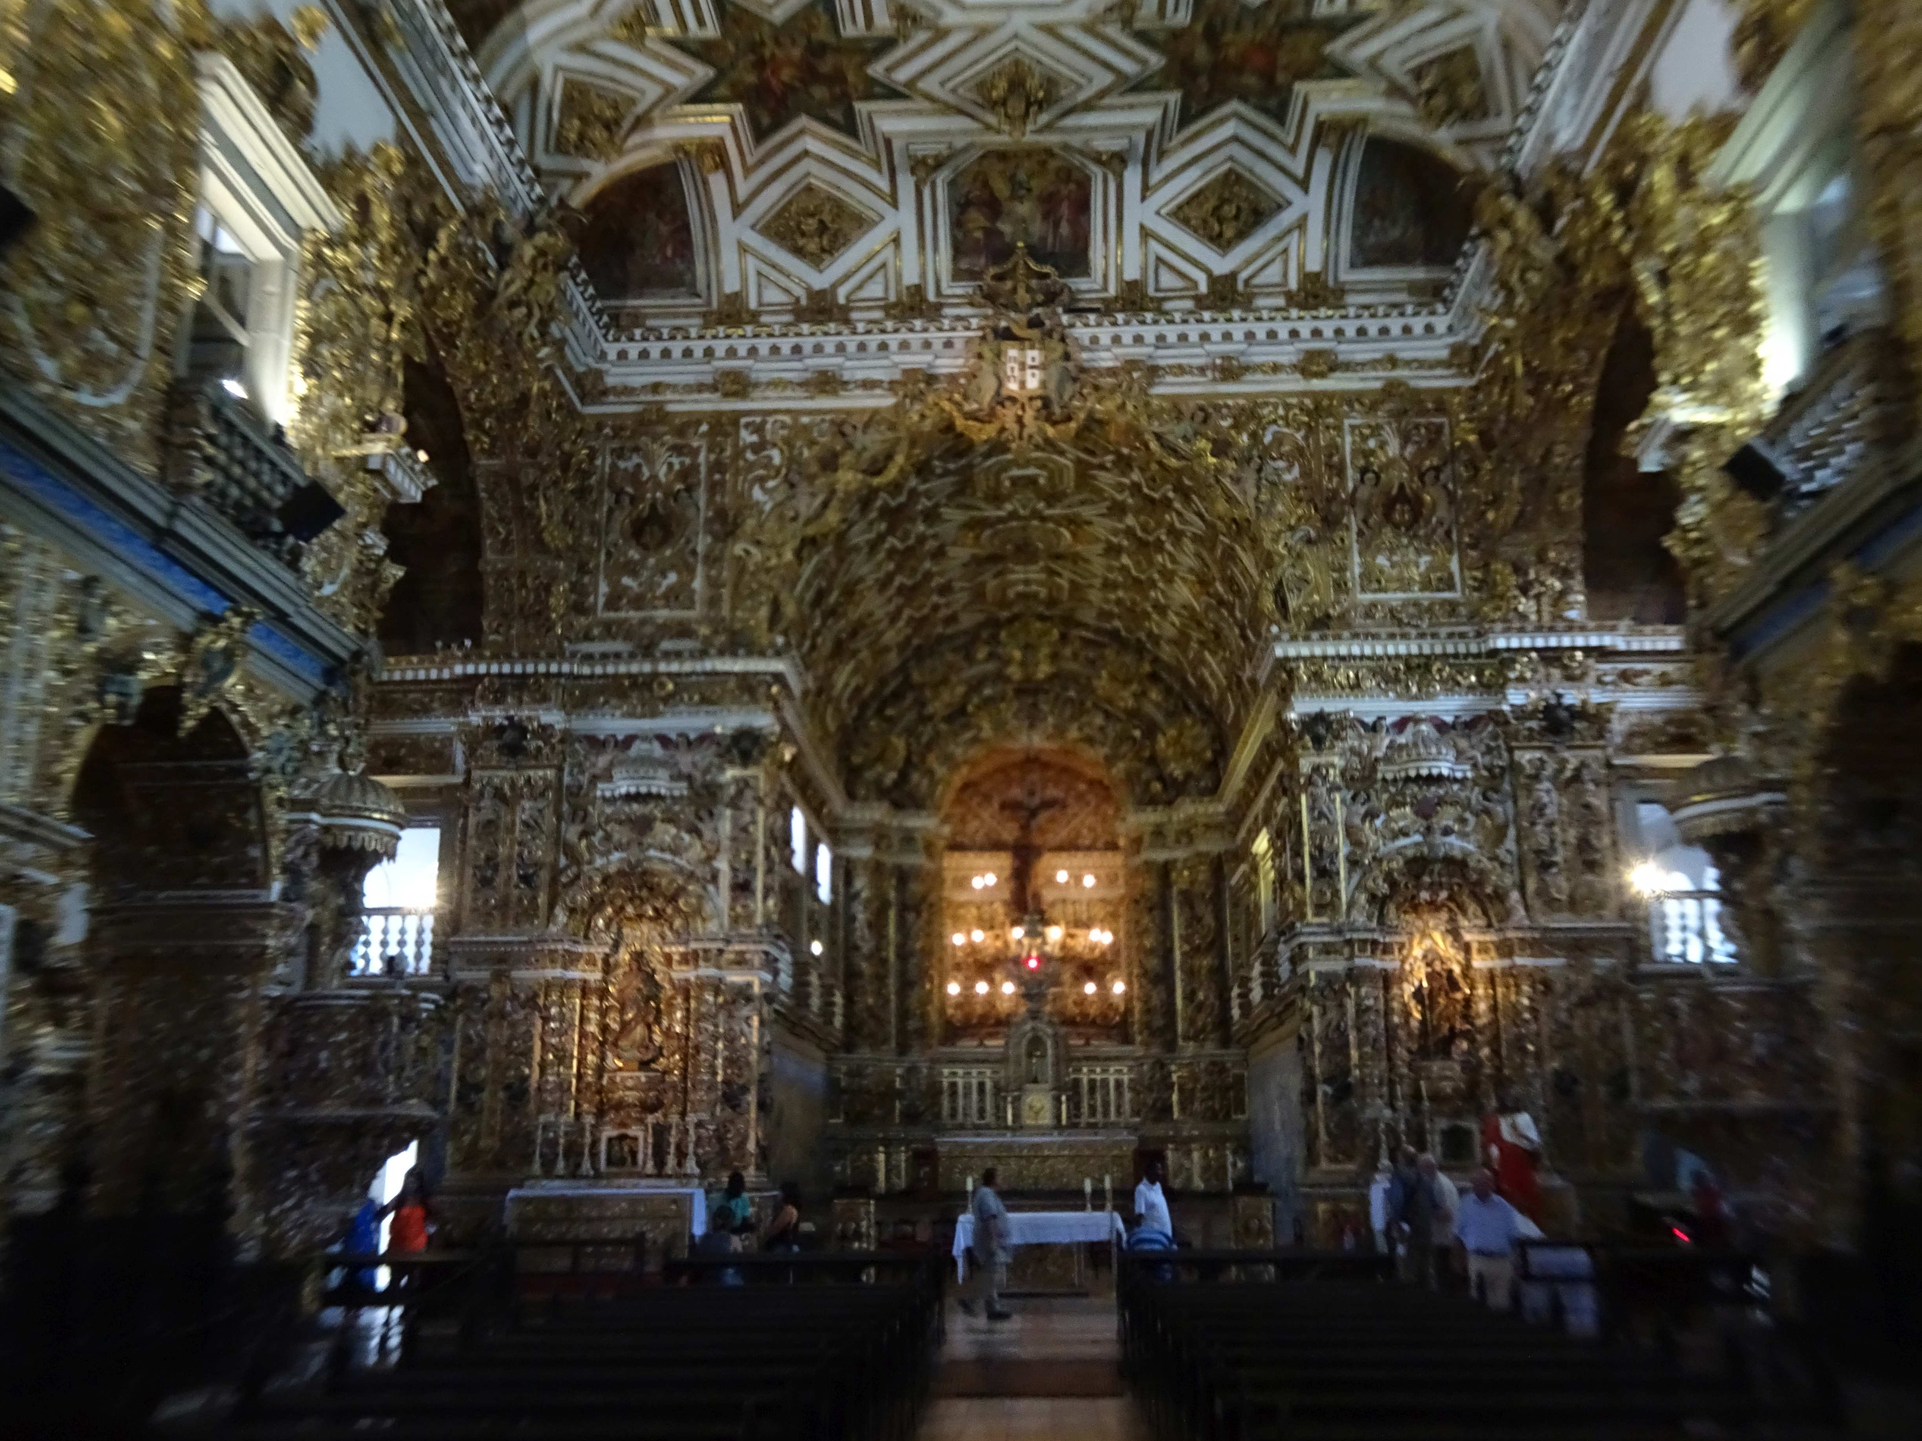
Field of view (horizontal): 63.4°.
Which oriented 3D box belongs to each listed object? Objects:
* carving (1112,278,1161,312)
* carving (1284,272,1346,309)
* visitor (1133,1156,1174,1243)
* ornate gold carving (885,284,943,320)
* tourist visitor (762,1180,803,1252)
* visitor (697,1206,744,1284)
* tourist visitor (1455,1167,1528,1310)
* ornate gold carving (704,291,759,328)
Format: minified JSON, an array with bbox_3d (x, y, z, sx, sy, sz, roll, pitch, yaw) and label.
[{"bbox_3d":[2.844,-6.892,25.167,0.820,0.603,0.250,-1,-16,3],"label":"carving"},{"bbox_3d":[5.703,-6.925,25.022,1.020,0.708,0.250,-1,-16,3],"label":"carving"},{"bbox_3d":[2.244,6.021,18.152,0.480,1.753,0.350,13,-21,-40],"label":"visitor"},{"bbox_3d":[-0.836,-7.174,26.618,0.950,0.600,0.250,-1,-16,3],"label":"ornate gold carving"},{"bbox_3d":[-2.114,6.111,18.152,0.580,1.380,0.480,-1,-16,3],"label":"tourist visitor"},{"bbox_3d":[-2.342,5.390,15.037,0.520,1.320,0.650,-1,-16,3],"label":"visitor"},{"bbox_3d":[4.232,4.427,12.251,0.560,1.720,0.380,-5,-17,16],"label":"tourist visitor"},{"bbox_3d":[-3.941,-7.083,26.760,0.910,0.600,0.250,-1,-16,3],"label":"ornate gold carving"}]

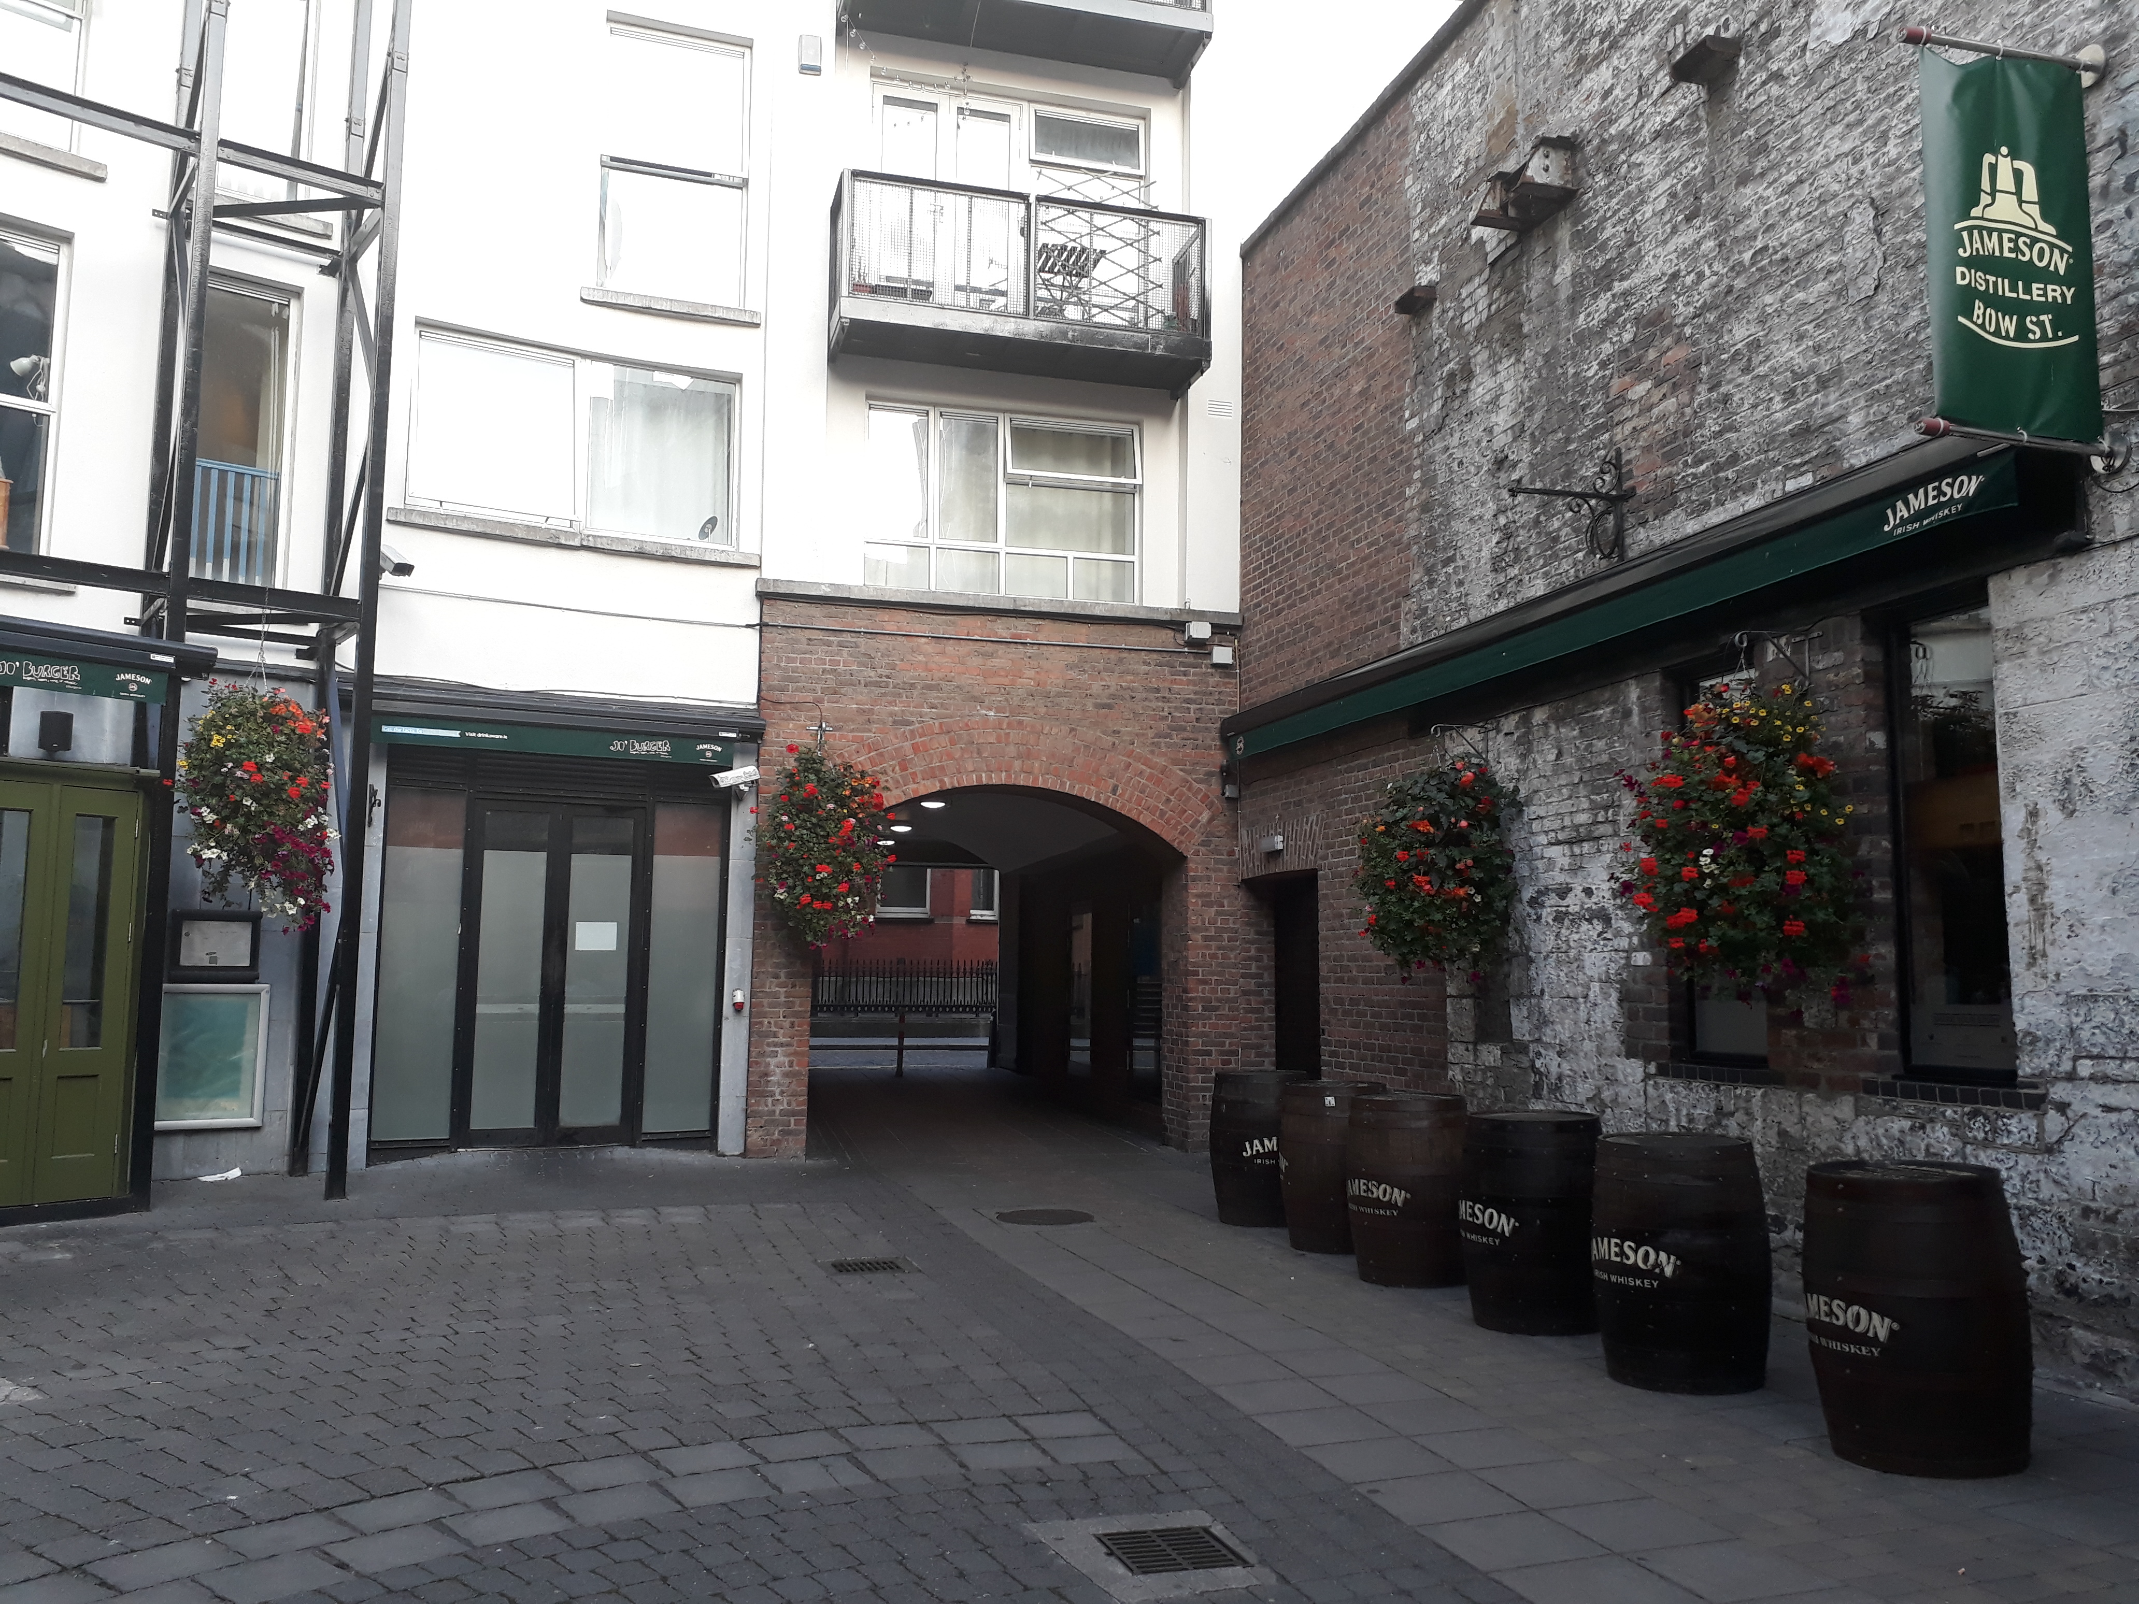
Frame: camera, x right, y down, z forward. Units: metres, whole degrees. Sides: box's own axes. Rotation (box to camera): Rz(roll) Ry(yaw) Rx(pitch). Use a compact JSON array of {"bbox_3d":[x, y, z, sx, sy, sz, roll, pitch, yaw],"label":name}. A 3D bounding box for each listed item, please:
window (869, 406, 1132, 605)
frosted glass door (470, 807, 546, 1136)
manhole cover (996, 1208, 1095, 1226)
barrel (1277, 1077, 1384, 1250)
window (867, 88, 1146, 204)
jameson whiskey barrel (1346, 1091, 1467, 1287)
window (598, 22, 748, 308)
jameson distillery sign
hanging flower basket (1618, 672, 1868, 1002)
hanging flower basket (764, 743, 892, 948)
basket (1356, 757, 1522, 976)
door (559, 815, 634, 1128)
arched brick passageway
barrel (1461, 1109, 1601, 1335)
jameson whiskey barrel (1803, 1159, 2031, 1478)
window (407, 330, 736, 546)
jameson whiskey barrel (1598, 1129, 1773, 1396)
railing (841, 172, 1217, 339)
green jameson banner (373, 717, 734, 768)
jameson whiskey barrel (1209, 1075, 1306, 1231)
[{"bbox_3d":[-0.539,-2.455,13.897,2.380,1.550,0.120,2,-6,-17],"label":"window"},{"bbox_3d":[-4.159,1.253,12.468,0.480,2.370,0.070,2,-6,-17],"label":"frosted glass door"},{"bbox_3d":[-0.150,2.580,10.320,0.620,0.040,0.620,1,-6,0],"label":"manhole cover"},{"bbox_3d":[1.523,2.068,9.509,0.650,0.900,0.650,-2,-7,22],"label":"barrel"},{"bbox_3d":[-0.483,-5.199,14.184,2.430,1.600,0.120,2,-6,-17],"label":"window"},{"bbox_3d":[1.746,1.972,8.549,0.650,0.900,0.650,0,-6,0],"label":"jameson whiskey barrel"},{"bbox_3d":[-3.147,-5.080,13.351,1.170,2.200,0.120,2,-6,-17],"label":"window"},{"bbox_3d":[3.425,-2.023,6.069,0.760,1.420,0.070,2,-6,-17],"label":"jameson distillery sign"},{"bbox_3d":[2.952,0.169,7.349,0.900,1.400,1.020,2,-6,-18],"label":"hanging flower basket"},{"bbox_3d":[-1.856,0.334,12.821,0.970,1.550,0.880,2,-6,-16],"label":"hanging flower basket"},{"bbox_3d":[2.169,0.390,9.865,0.850,1.270,0.950,2,-6,-18],"label":"basket"},{"bbox_3d":[-3.576,1.282,12.645,0.470,2.350,0.070,2,-6,-17],"label":"door"},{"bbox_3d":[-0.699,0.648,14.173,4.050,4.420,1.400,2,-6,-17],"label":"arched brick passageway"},{"bbox_3d":[2.069,1.852,7.408,0.655,0.890,0.655,3,-6,-26],"label":"barrel"},{"bbox_3d":[2.770,1.666,5.478,0.670,0.900,0.670,1,-6,-6],"label":"jameson whiskey barrel"},{"bbox_3d":[-3.737,-2.775,12.803,2.477,1.391,0.140,4,-7,-27],"label":"window"},{"bbox_3d":[2.366,1.761,6.458,0.655,0.890,0.655,3,-6,-23],"label":"jameson whiskey barrel"},{"bbox_3d":[-0.431,-4.232,13.506,2.970,1.070,0.950,2,-6,-17],"label":"railing"},{"bbox_3d":[-3.739,-0.434,12.268,2.610,0.186,0.060,4,-7,-27],"label":"green jameson banner"},{"bbox_3d":[1.212,2.164,10.466,0.650,0.900,0.650,2,-6,-11],"label":"jameson whiskey barrel"}]

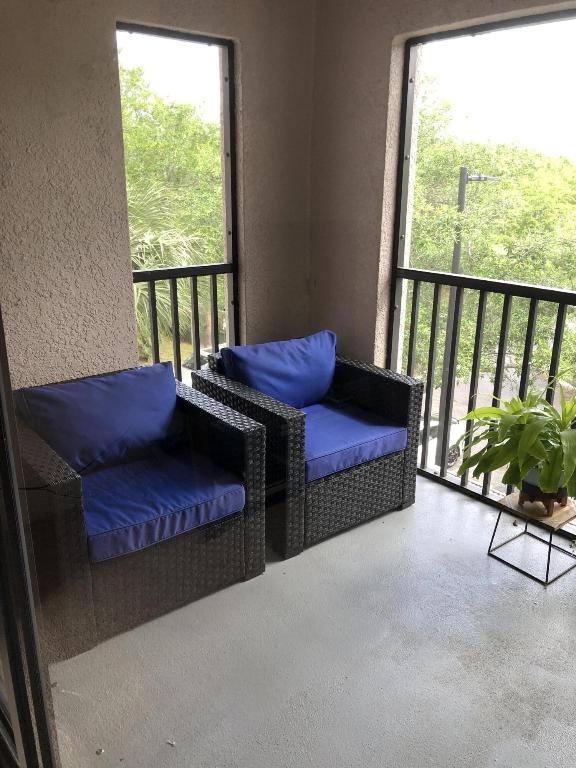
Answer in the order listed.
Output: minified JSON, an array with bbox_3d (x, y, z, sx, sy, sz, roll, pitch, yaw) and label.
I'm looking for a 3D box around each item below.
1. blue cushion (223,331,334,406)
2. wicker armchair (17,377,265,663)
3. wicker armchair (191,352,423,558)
[{"bbox_3d":[-0.041,-0.046,2.988,0.562,0.360,0.144,-13,13,-35],"label":"blue cushion"},{"bbox_3d":[-0.611,0.392,2.364,0.767,0.674,0.732,-13,22,-36],"label":"wicker armchair"},{"bbox_3d":[0.077,0.229,2.895,0.767,0.674,0.732,-13,22,-35],"label":"wicker armchair"}]

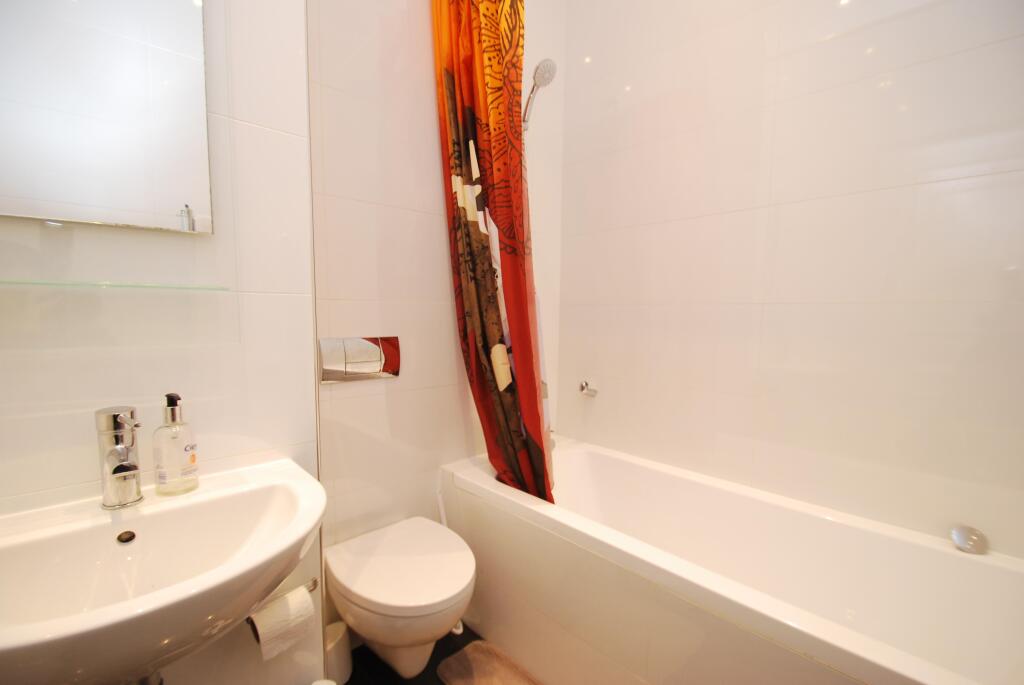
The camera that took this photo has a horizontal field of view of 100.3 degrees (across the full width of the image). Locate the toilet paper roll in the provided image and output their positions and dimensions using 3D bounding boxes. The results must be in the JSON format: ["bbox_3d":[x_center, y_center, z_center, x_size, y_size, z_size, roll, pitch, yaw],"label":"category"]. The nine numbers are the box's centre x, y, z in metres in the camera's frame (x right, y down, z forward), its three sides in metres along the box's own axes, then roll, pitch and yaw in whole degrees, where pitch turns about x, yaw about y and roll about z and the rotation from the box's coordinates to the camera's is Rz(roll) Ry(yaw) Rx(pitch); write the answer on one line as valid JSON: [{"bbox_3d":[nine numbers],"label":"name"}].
[{"bbox_3d":[-0.449,0.544,0.841,0.100,0.086,0.086,-4,6,-44],"label":"toilet paper roll"}]

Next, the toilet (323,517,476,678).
[{"bbox_3d":[-0.317,0.813,1.292,0.373,0.368,0.503,-4,6,-44],"label":"toilet"}]

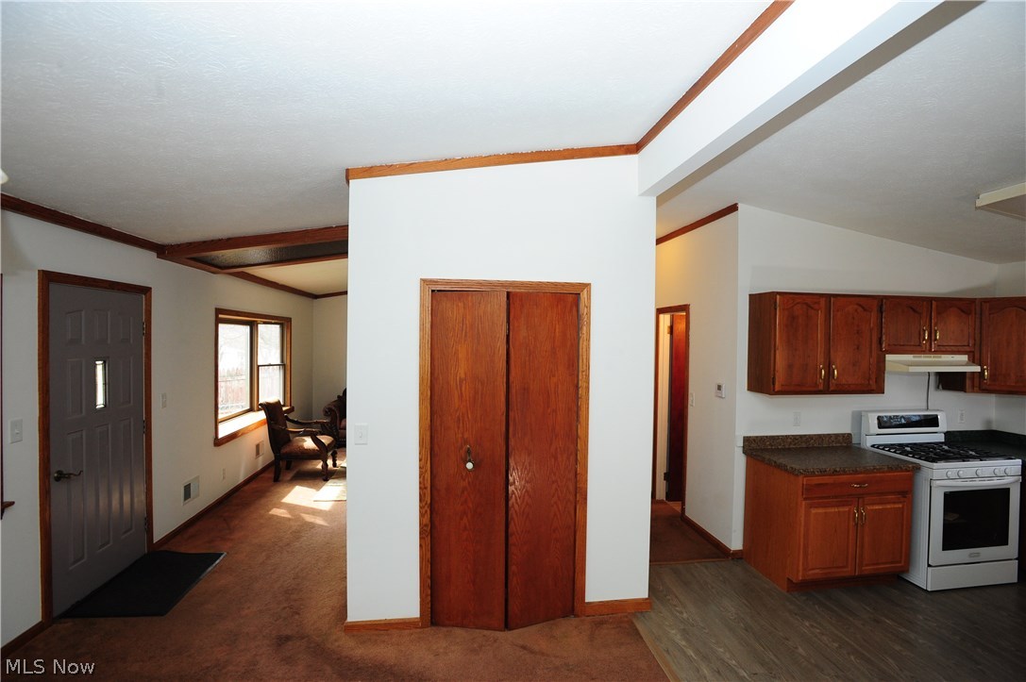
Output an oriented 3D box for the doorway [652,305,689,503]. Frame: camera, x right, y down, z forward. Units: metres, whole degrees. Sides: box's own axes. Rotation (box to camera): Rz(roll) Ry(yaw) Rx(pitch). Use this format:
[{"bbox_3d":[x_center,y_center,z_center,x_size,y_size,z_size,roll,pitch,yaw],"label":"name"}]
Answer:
[{"bbox_3d":[1.689,0.689,5.076,0.120,2.083,0.780,0,1,-7],"label":"doorway"}]

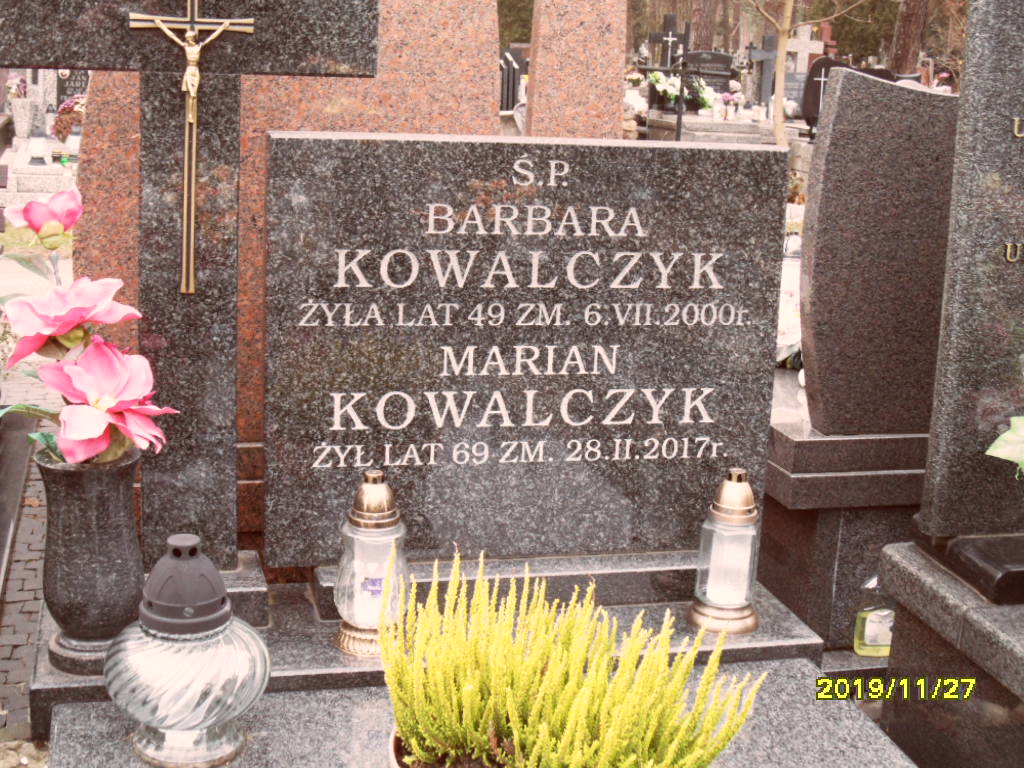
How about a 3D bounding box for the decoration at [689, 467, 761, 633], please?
[{"bbox_3d":[0.337,0.251,2.286,0.110,0.246,0.110,-1,16,-14],"label":"decoration"}]

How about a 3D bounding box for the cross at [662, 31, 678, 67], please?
[{"bbox_3d":[1.658,-3.500,15.500,0.157,0.376,0.030,-1,16,-14],"label":"cross"}]

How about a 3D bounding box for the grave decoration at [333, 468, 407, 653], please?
[{"bbox_3d":[-0.202,0.252,2.147,0.109,0.259,0.109,-1,16,-14],"label":"grave decoration"}]

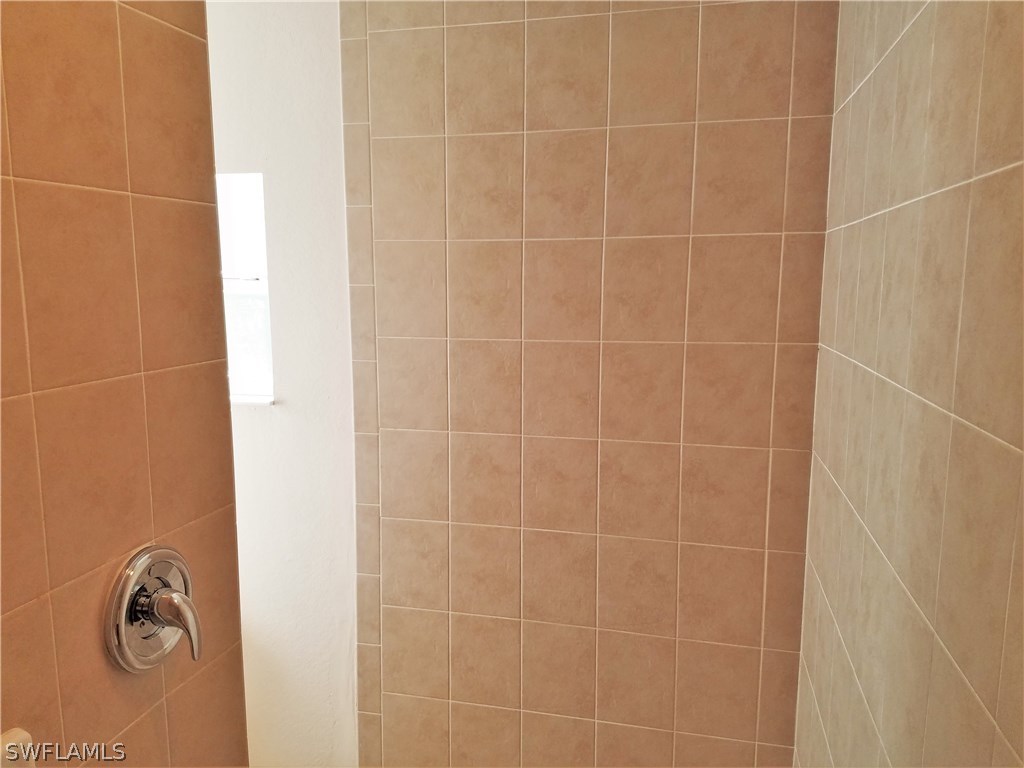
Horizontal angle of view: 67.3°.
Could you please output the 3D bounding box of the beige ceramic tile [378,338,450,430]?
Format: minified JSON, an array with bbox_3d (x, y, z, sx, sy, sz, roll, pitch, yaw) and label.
[{"bbox_3d":[-0.260,0.002,2.044,0.200,0.250,0.010,2,9,14],"label":"beige ceramic tile"}]

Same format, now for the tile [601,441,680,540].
[{"bbox_3d":[0.320,0.267,1.929,0.200,0.250,0.010,2,8,14],"label":"tile"}]

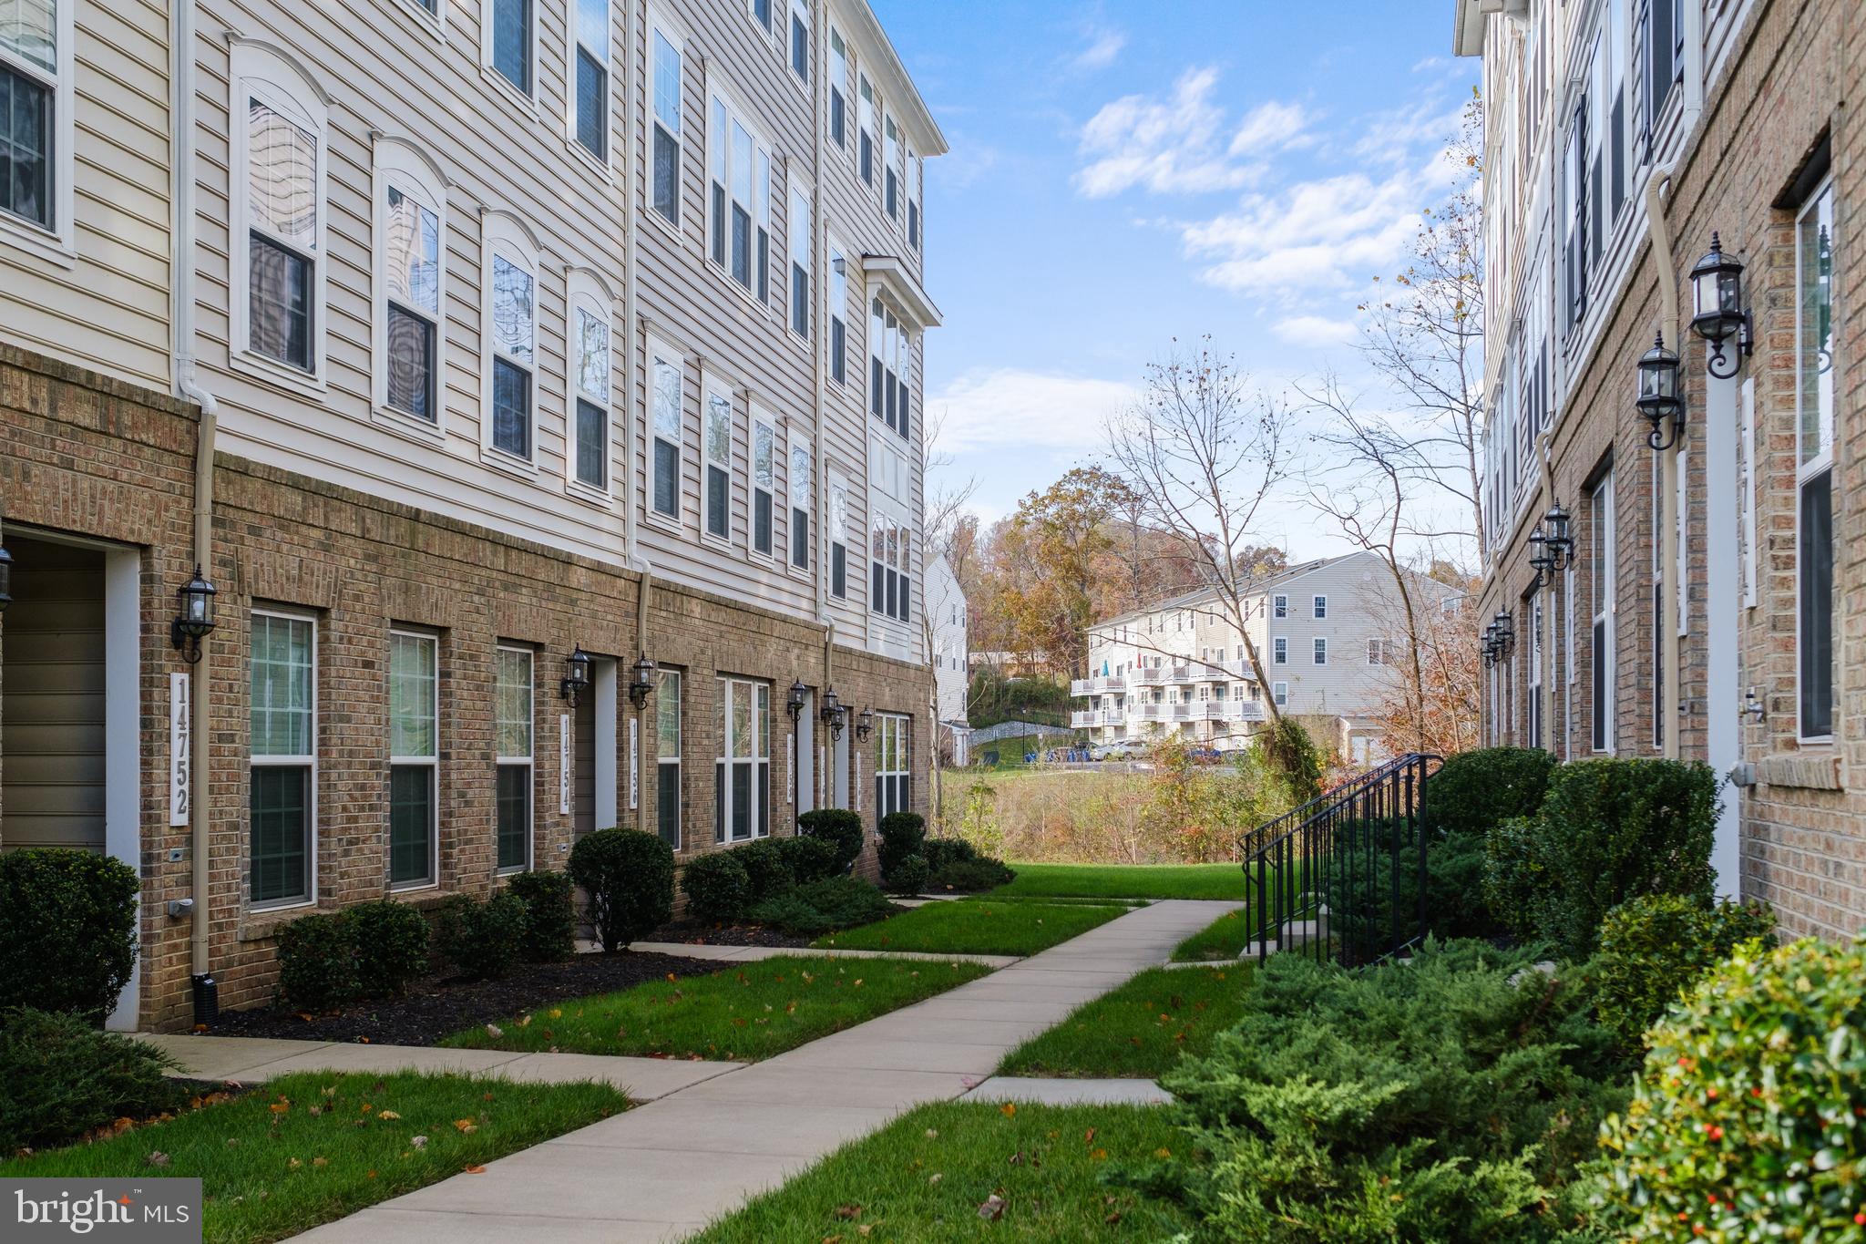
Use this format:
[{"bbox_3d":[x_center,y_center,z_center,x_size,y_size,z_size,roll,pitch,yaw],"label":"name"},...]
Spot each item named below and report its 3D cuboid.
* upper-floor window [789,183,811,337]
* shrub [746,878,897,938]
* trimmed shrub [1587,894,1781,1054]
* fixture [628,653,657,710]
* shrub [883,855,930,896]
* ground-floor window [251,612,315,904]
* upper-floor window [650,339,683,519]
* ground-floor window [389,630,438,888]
[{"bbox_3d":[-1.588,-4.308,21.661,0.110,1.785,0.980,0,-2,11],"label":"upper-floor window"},{"bbox_3d":[-1.039,2.580,16.900,0.880,0.380,2.200,0,-2,11],"label":"shrub"},{"bbox_3d":[2.482,1.231,6.003,0.575,0.615,0.575,-1,-2,14],"label":"trimmed shrub"},{"bbox_3d":[-2.787,0.573,17.380,0.250,0.550,0.220,0,-2,11],"label":"fixture"},{"bbox_3d":[-0.371,3.693,26.400,0.620,0.620,0.620,0,-2,11],"label":"shrub"},{"bbox_3d":[-4.187,0.897,11.629,0.100,1.850,0.860,0,-2,11],"label":"ground-floor window"},{"bbox_3d":[-2.549,-1.808,17.343,0.120,1.617,1.017,0,-3,11],"label":"upper-floor window"},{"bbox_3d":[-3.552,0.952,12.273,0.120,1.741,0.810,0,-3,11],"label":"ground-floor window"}]

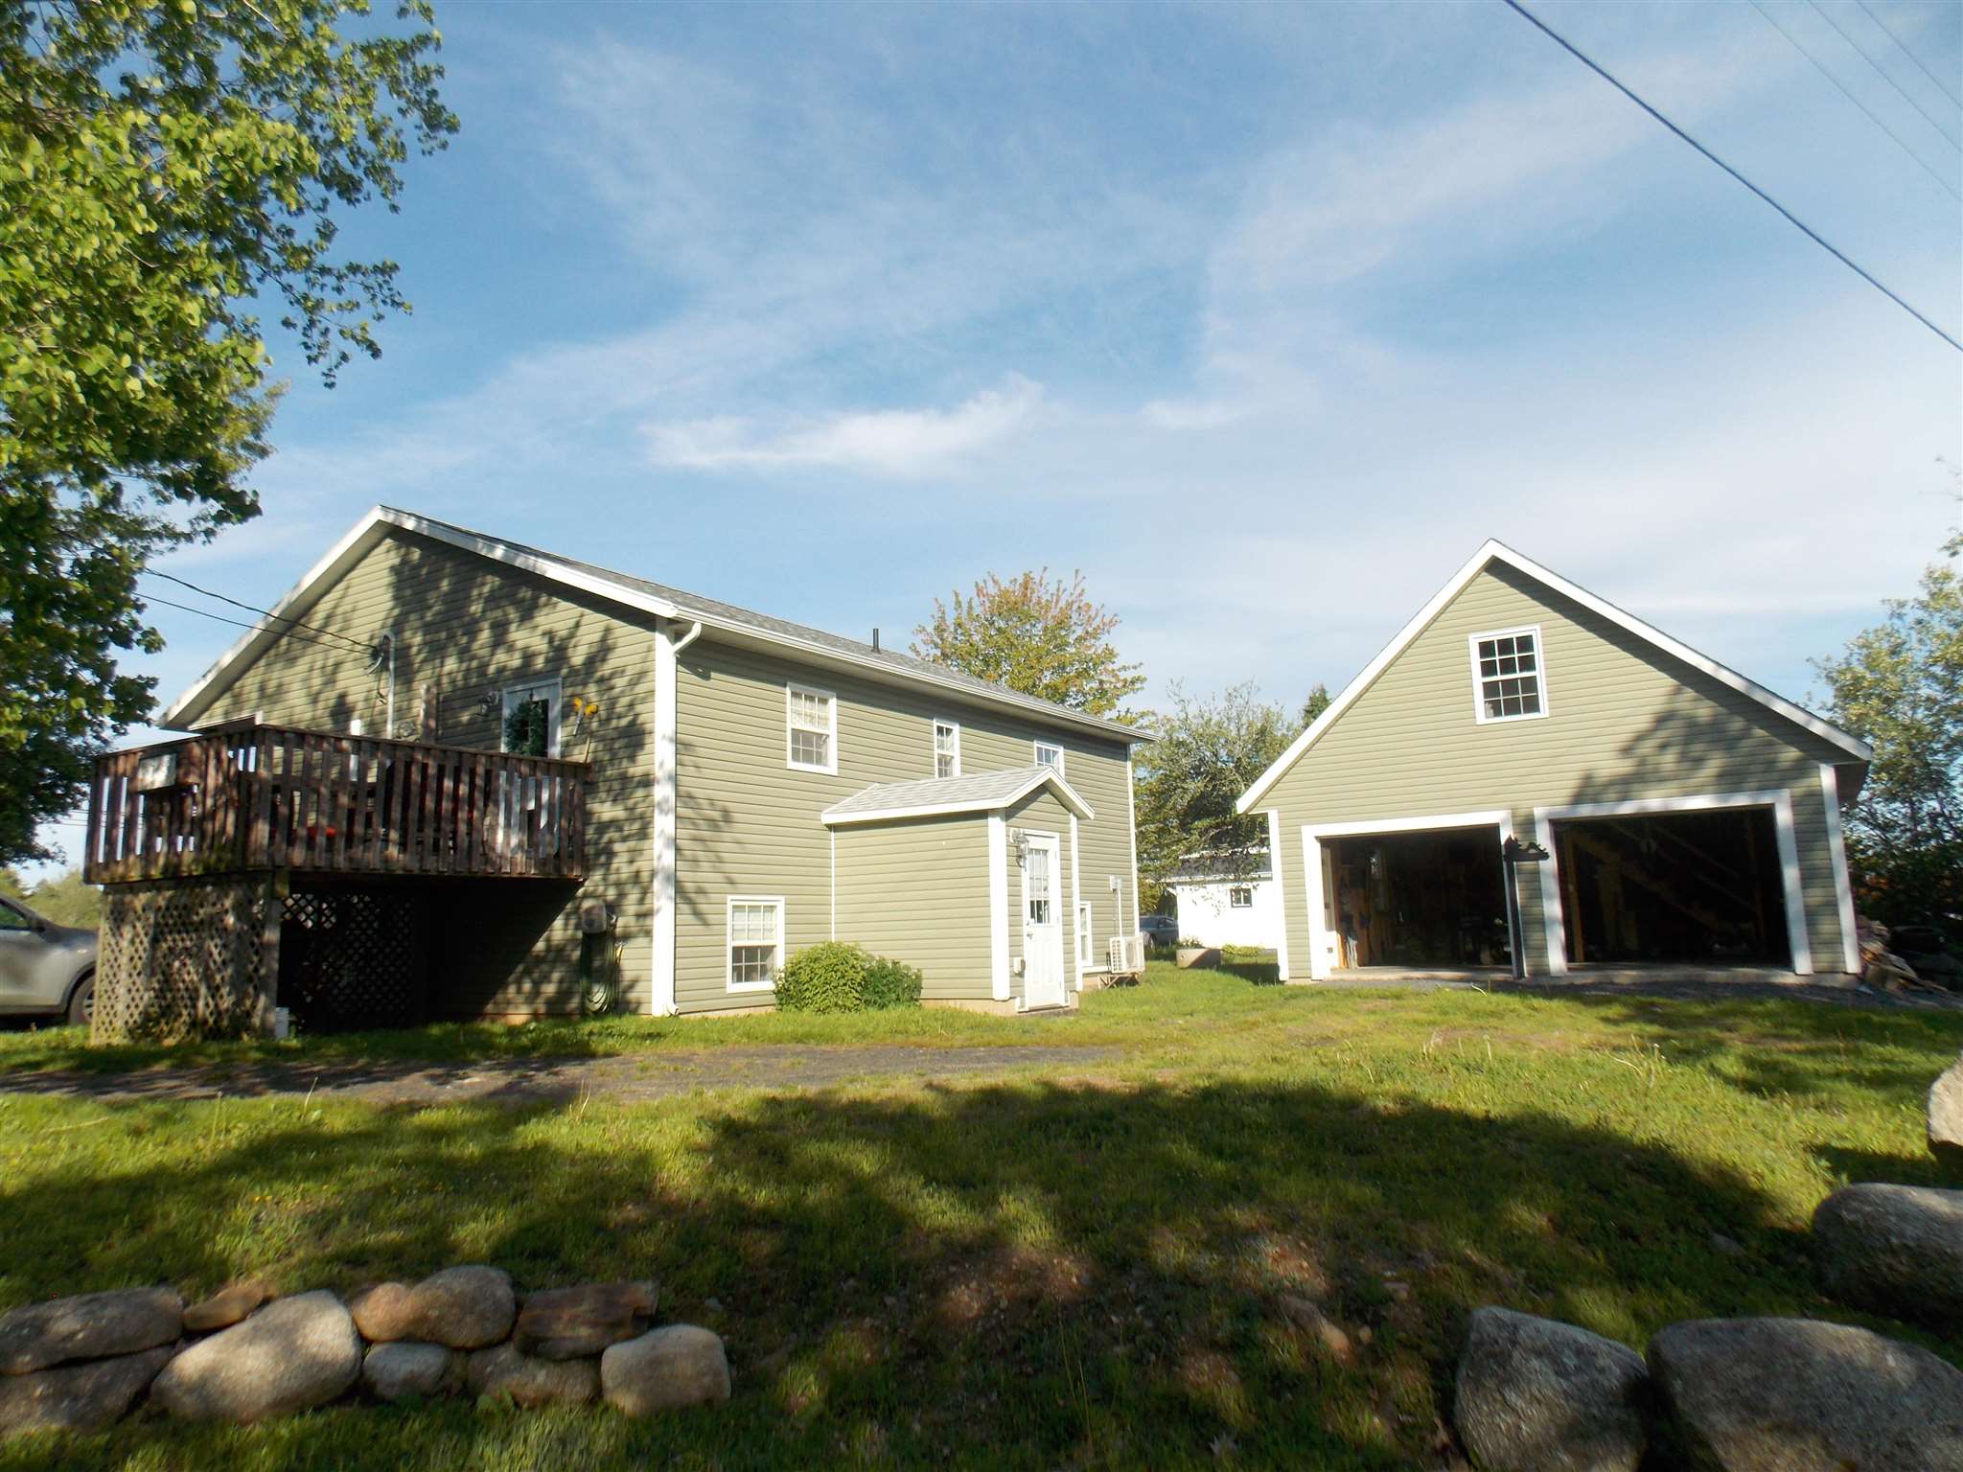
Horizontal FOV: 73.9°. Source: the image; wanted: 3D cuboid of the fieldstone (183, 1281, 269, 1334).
[{"bbox_3d":[-2.836,2.154,4.900,0.288,0.191,0.250,-2,-9,0],"label":"fieldstone"}]

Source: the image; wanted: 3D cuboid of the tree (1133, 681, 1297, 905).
[{"bbox_3d":[6.596,1.963,31.471,5.600,6.759,5.600,-2,-9,0],"label":"tree"}]

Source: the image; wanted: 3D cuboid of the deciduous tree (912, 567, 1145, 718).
[{"bbox_3d":[1.416,0.647,32.224,6.300,9.918,6.300,-2,-9,0],"label":"deciduous tree"}]

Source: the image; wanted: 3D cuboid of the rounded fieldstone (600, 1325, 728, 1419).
[{"bbox_3d":[-1.127,2.271,4.660,0.456,0.302,0.380,-2,-9,0],"label":"rounded fieldstone"}]

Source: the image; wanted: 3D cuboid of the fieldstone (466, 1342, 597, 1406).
[{"bbox_3d":[-1.637,2.324,4.750,0.465,0.227,0.350,-2,-9,0],"label":"fieldstone"}]

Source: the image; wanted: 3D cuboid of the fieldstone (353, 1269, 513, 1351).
[{"bbox_3d":[-2.017,2.105,4.800,0.582,0.270,0.380,-2,-9,0],"label":"fieldstone"}]

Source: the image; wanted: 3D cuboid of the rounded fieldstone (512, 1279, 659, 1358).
[{"bbox_3d":[-1.451,2.145,4.800,0.531,0.259,0.360,-2,-9,0],"label":"rounded fieldstone"}]

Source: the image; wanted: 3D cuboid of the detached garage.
[{"bbox_3d":[9.280,0.712,20.963,8.083,6.210,7.266,-7,-11,32],"label":"detached garage"}]

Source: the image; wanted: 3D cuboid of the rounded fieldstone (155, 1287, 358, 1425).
[{"bbox_3d":[-2.596,2.229,4.680,0.704,0.438,0.480,-2,-9,0],"label":"rounded fieldstone"}]

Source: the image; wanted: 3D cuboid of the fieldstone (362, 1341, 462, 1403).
[{"bbox_3d":[-2.070,2.319,4.750,0.339,0.200,0.300,-2,-9,0],"label":"fieldstone"}]

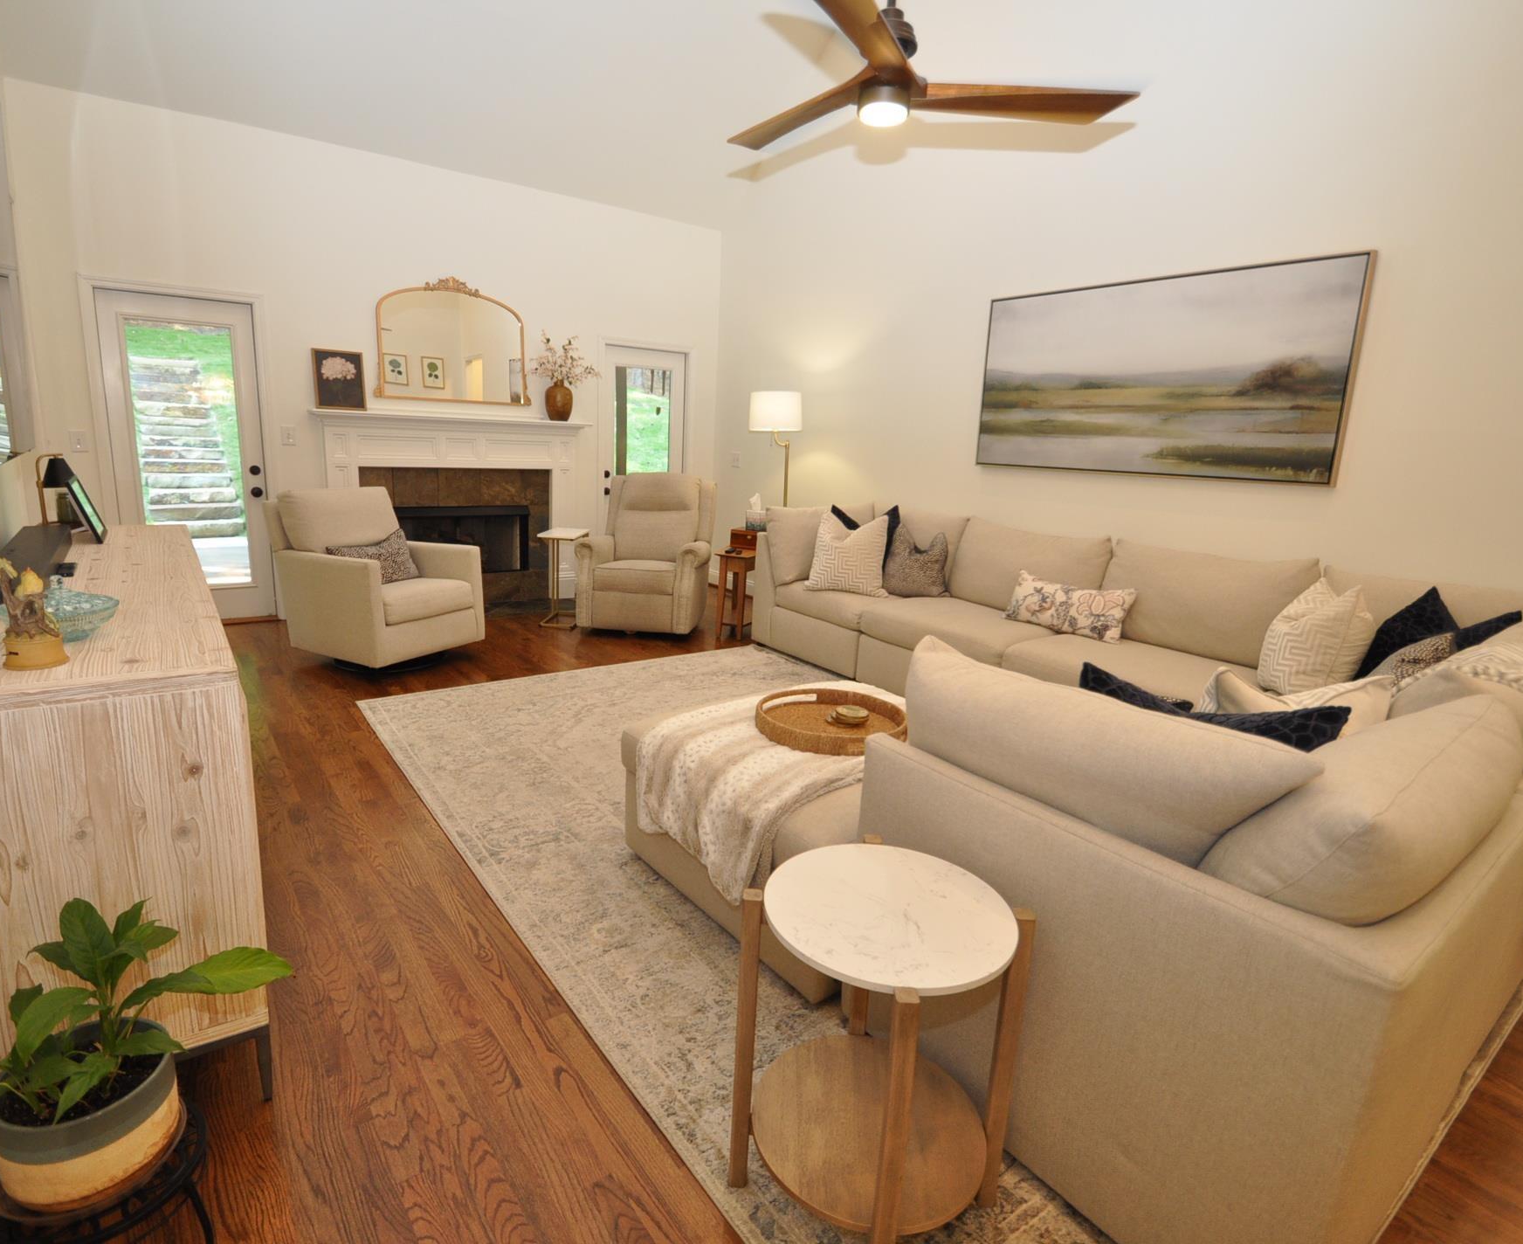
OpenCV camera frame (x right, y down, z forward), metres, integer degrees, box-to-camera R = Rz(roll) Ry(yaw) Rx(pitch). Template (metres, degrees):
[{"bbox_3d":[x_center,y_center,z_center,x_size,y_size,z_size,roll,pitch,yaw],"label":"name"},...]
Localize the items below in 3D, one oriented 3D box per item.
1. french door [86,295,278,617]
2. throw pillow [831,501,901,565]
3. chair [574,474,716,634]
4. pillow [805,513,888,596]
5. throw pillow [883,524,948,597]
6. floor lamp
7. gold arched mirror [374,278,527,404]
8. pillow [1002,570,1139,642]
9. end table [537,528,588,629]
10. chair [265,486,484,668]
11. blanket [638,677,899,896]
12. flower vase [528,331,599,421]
[{"bbox_3d":[-3.640,-1.018,4.997,0.790,2.030,0.070,-6,15,-37],"label":"french door"},{"bbox_3d":[0.653,-0.483,4.880,0.470,0.480,0.160,5,-2,10],"label":"throw pillow"},{"bbox_3d":[-0.803,-0.489,5.636,0.810,1.040,0.900,4,13,4],"label":"chair"},{"bbox_3d":[0.542,-0.423,4.718,0.480,0.480,0.170,5,-2,13],"label":"pillow"},{"bbox_3d":[0.954,-0.371,4.728,0.400,0.400,0.150,4,-2,8],"label":"throw pillow"},{"bbox_3d":[0.106,-0.846,5.861,0.400,1.690,0.380,-8,16,-42],"label":"floor lamp"},{"bbox_3d":[-2.266,-2.061,5.720,1.120,0.870,0.050,-7,17,-37],"label":"gold arched mirror"},{"bbox_3d":[1.593,-0.079,4.031,0.130,0.280,0.610,18,1,-40],"label":"pillow"},{"bbox_3d":[-1.408,-0.314,5.594,0.290,0.635,0.460,2,12,-3],"label":"end table"},{"bbox_3d":[-2.278,-0.288,4.657,0.860,0.930,0.790,10,15,25],"label":"chair"},{"bbox_3d":[0.192,0.538,2.660,1.090,0.340,0.800,-7,17,-37],"label":"blanket"},{"bbox_3d":[-1.568,-1.931,6.155,0.520,0.660,0.340,-7,17,-37],"label":"flower vase"}]

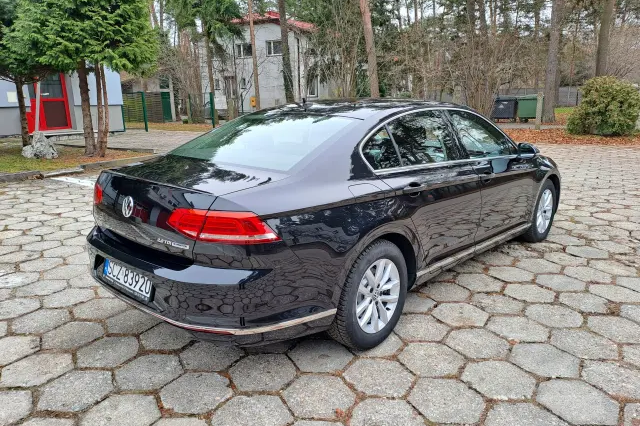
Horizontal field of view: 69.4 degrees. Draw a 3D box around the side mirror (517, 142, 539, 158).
[{"bbox_3d":[1.778,-0.529,3.939,0.205,0.135,0.120,12,19,42],"label":"side mirror"}]

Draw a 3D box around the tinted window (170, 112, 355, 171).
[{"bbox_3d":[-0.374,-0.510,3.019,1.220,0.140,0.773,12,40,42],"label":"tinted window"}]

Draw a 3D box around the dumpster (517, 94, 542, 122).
[{"bbox_3d":[11.739,-5.833,25.800,1.370,1.420,1.070,5,15,22],"label":"dumpster"}]

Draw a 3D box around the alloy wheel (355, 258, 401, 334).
[{"bbox_3d":[0.296,0.478,2.762,0.170,0.445,0.445,12,19,42],"label":"alloy wheel"}]

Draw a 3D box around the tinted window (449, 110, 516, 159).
[{"bbox_3d":[1.325,-0.628,3.710,0.875,0.438,0.060,-15,-7,-44],"label":"tinted window"}]

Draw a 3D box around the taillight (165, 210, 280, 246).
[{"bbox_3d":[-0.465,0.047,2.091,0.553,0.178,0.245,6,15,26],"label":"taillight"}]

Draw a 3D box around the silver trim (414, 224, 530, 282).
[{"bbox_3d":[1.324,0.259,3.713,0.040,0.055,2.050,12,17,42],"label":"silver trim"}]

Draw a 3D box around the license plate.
[{"bbox_3d":[-1.043,0.359,2.499,0.520,0.118,0.020,12,12,42],"label":"license plate"}]

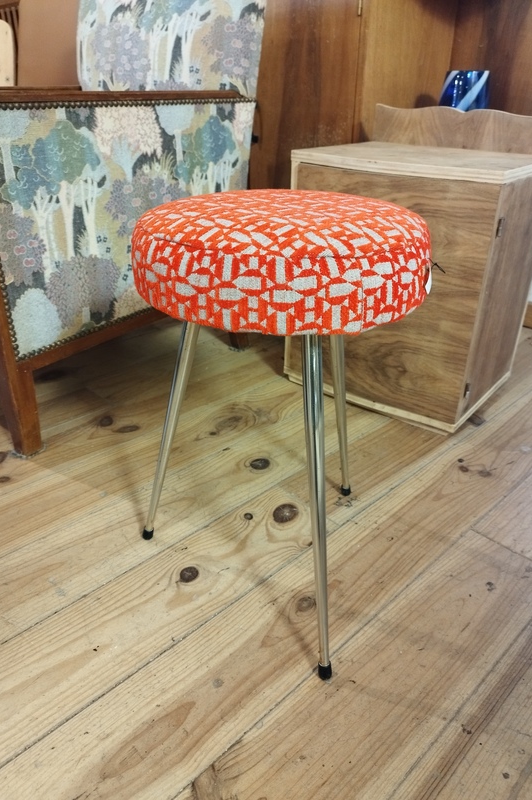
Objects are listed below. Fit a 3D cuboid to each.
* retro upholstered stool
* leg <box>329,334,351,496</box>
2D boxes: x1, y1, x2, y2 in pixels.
[{"bbox_3d":[0.019,0.029,0.650,0.342,0.480,0.345,-9,31,-16],"label":"retro upholstered stool"},{"bbox_3d":[0.104,0.000,0.776,0.020,0.420,0.020,25,52,35],"label":"leg"}]

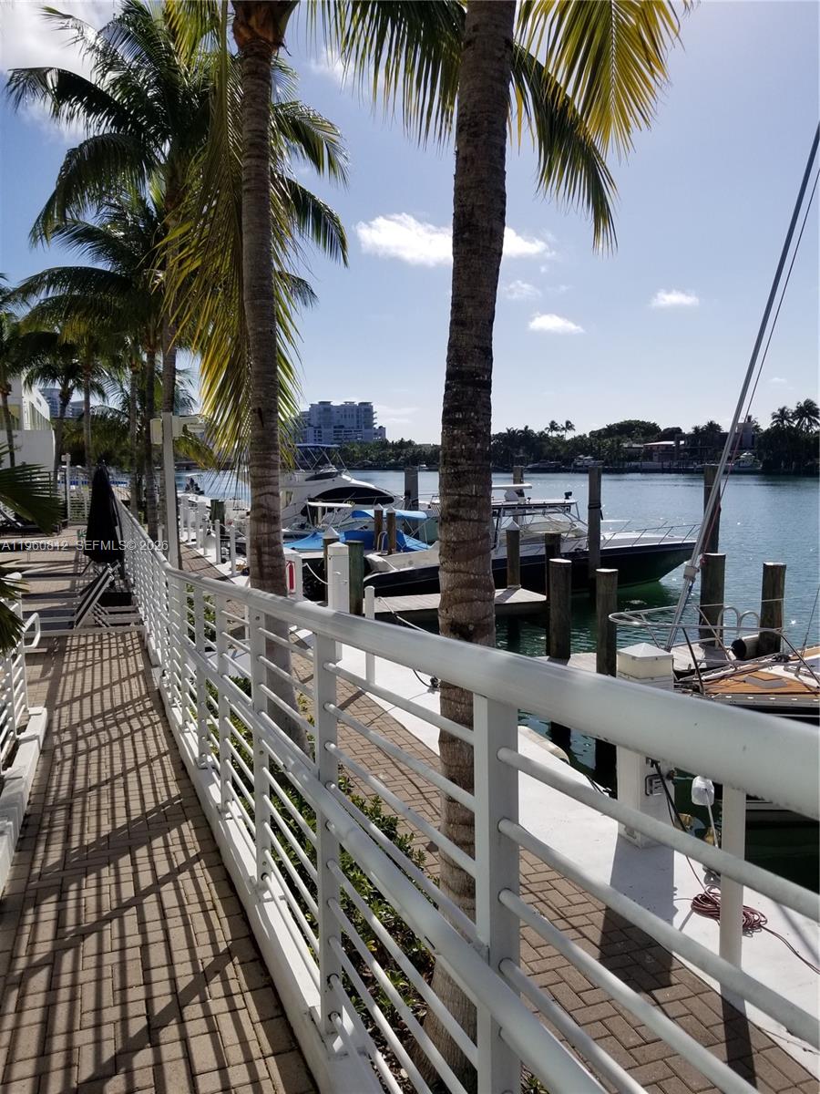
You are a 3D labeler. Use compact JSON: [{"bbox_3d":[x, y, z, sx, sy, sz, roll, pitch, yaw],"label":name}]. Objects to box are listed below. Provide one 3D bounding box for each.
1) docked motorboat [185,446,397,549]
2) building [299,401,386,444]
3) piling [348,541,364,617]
[{"bbox_3d":[-4.644,-2.503,36.162,9.600,4.000,3.400,-3,6,-21],"label":"docked motorboat"},{"bbox_3d":[-40.843,-68.521,500.908,51.000,39.000,26.000,-1,6,-5],"label":"building"},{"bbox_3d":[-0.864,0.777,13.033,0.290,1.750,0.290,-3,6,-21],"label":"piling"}]

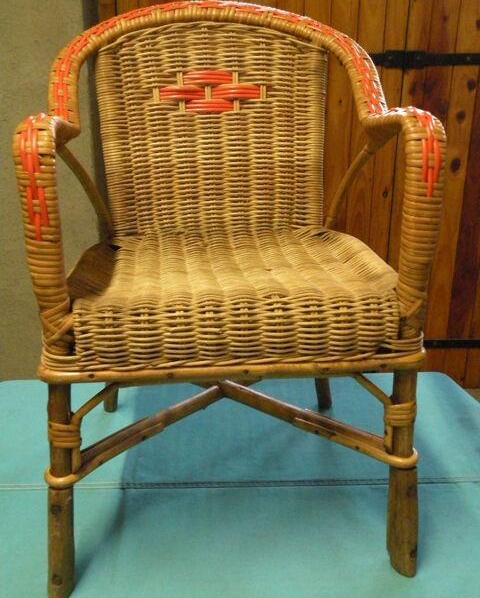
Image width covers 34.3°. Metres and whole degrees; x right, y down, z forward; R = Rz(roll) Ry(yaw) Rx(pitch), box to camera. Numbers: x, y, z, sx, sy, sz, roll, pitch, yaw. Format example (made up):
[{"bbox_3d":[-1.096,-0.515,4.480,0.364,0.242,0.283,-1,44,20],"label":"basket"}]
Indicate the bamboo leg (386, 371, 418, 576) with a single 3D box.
[{"bbox_3d":[0.166,0.179,0.779,0.029,0.250,0.027,-7,24,-2],"label":"bamboo leg"}]

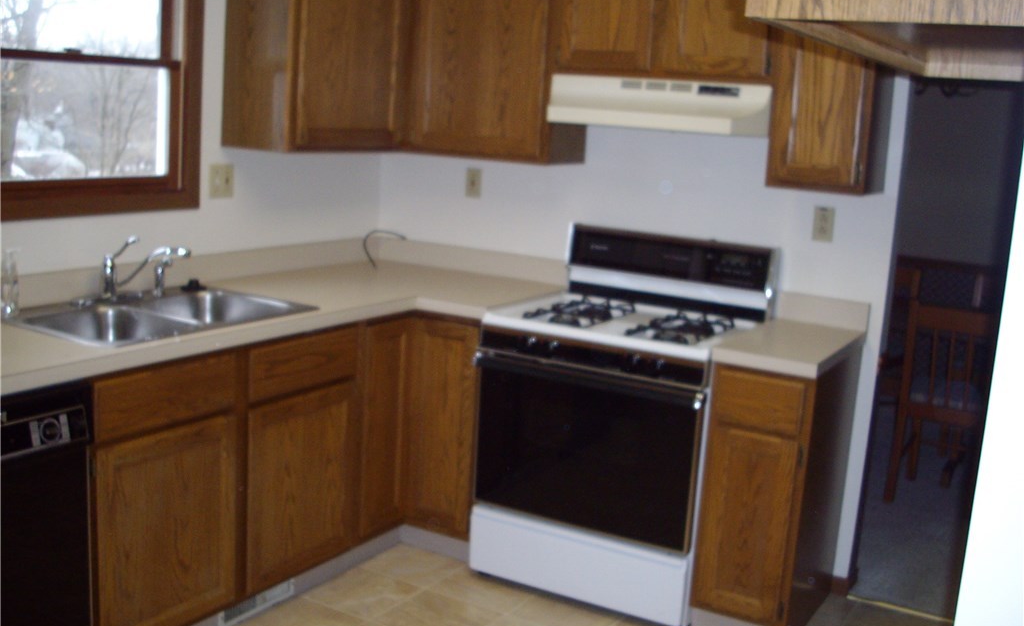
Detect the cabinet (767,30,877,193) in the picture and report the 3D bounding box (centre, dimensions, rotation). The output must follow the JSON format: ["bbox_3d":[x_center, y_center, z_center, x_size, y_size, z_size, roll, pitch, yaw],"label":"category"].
[{"bbox_3d":[1.009,-0.755,3.368,0.293,0.740,0.328,10,12,29],"label":"cabinet"}]

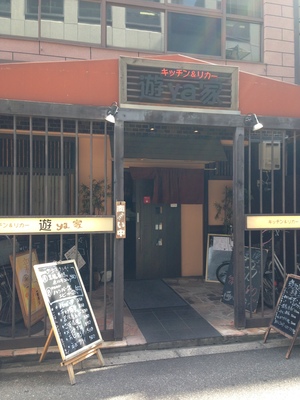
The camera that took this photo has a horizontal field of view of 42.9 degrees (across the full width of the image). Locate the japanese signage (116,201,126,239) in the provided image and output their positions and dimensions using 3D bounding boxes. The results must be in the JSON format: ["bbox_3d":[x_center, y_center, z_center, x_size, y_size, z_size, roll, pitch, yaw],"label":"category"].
[{"bbox_3d":[-0.316,0.221,4.210,0.109,0.414,0.020,0,-1,-13],"label":"japanese signage"}]

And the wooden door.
[{"bbox_3d":[0.182,0.581,7.720,0.925,2.000,0.050,0,-1,-13],"label":"wooden door"}]

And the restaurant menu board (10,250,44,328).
[{"bbox_3d":[-1.514,1.112,4.866,0.040,0.891,0.533,-16,-5,15],"label":"restaurant menu board"}]

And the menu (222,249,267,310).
[{"bbox_3d":[1.383,1.125,5.554,0.035,0.884,0.648,19,-11,-32],"label":"menu"}]

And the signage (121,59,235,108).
[{"bbox_3d":[0.358,-1.321,4.434,1.439,0.542,0.100,0,-1,-13],"label":"signage"}]

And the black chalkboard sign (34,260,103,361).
[{"bbox_3d":[-0.803,1.053,3.795,0.035,0.900,0.572,-29,-15,27],"label":"black chalkboard sign"}]

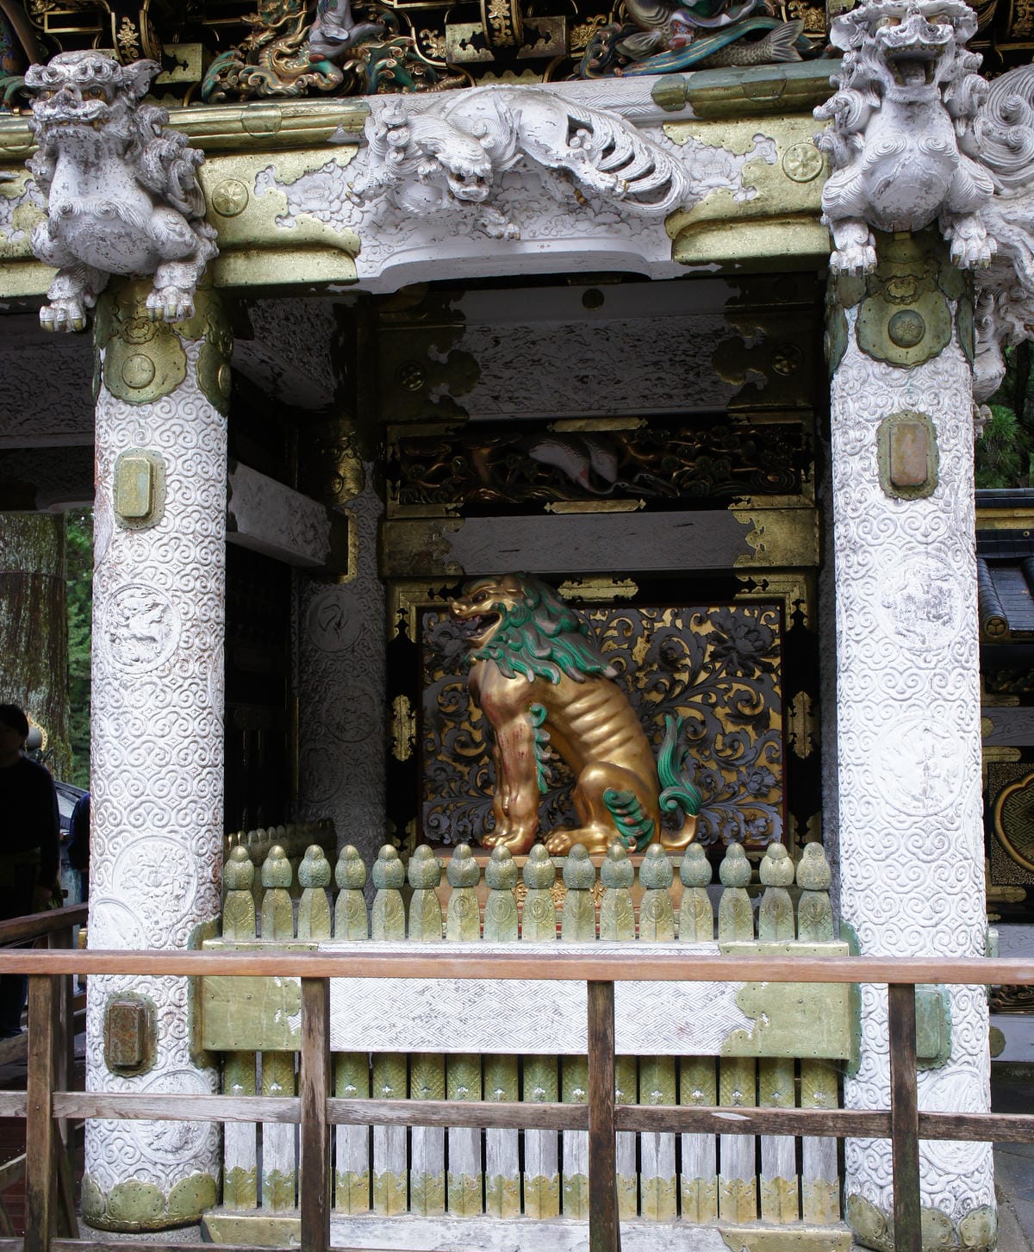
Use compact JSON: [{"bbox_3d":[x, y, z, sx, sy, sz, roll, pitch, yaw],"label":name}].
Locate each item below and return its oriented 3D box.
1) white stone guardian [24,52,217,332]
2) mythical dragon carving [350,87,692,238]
[{"bbox_3d":[-1.096,-1.150,4.335,0.430,0.700,0.460,-1,-4,8],"label":"white stone guardian"},{"bbox_3d":[-0.009,-1.266,4.317,0.954,0.391,0.220,-1,-4,8],"label":"mythical dragon carving"}]

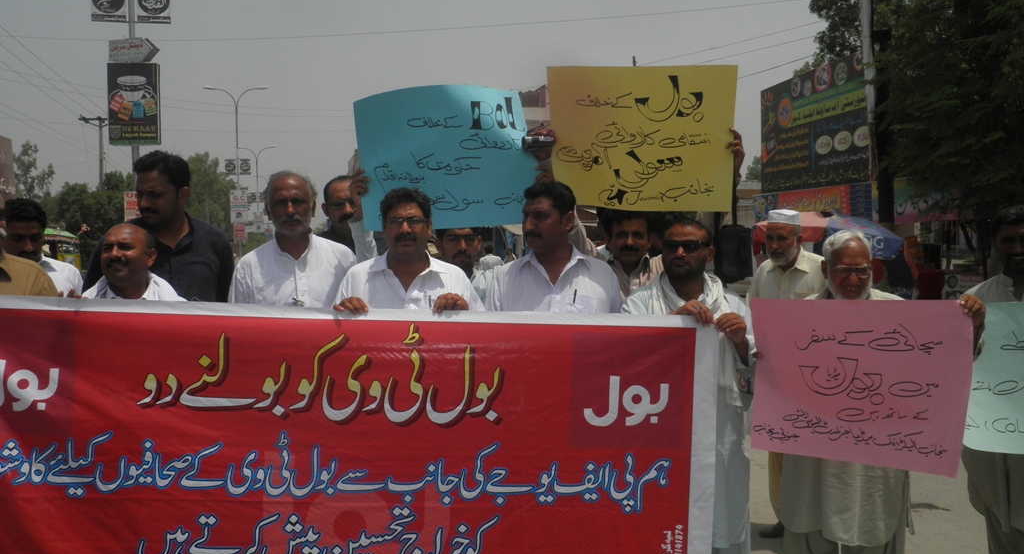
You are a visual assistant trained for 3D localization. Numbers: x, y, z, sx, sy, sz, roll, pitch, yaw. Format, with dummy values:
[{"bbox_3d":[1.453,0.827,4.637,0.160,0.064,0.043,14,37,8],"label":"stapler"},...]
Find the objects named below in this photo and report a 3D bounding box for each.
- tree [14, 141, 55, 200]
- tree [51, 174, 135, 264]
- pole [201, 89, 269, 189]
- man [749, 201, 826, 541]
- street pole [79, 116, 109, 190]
[{"bbox_3d":[-26.556,-3.857,46.180,3.200,7.346,3.200,-2,3,-24],"label":"tree"},{"bbox_3d":[-19.059,-2.391,38.120,4.400,4.905,4.200,-2,3,-24],"label":"tree"},{"bbox_3d":[-14.510,-5.229,44.240,3.400,9.794,0.300,-2,3,-15],"label":"pole"},{"bbox_3d":[1.435,0.482,4.291,0.520,1.660,0.340,0,3,22],"label":"man"},{"bbox_3d":[-23.318,-4.736,47.217,2.100,8.869,0.350,-2,3,-18],"label":"street pole"}]

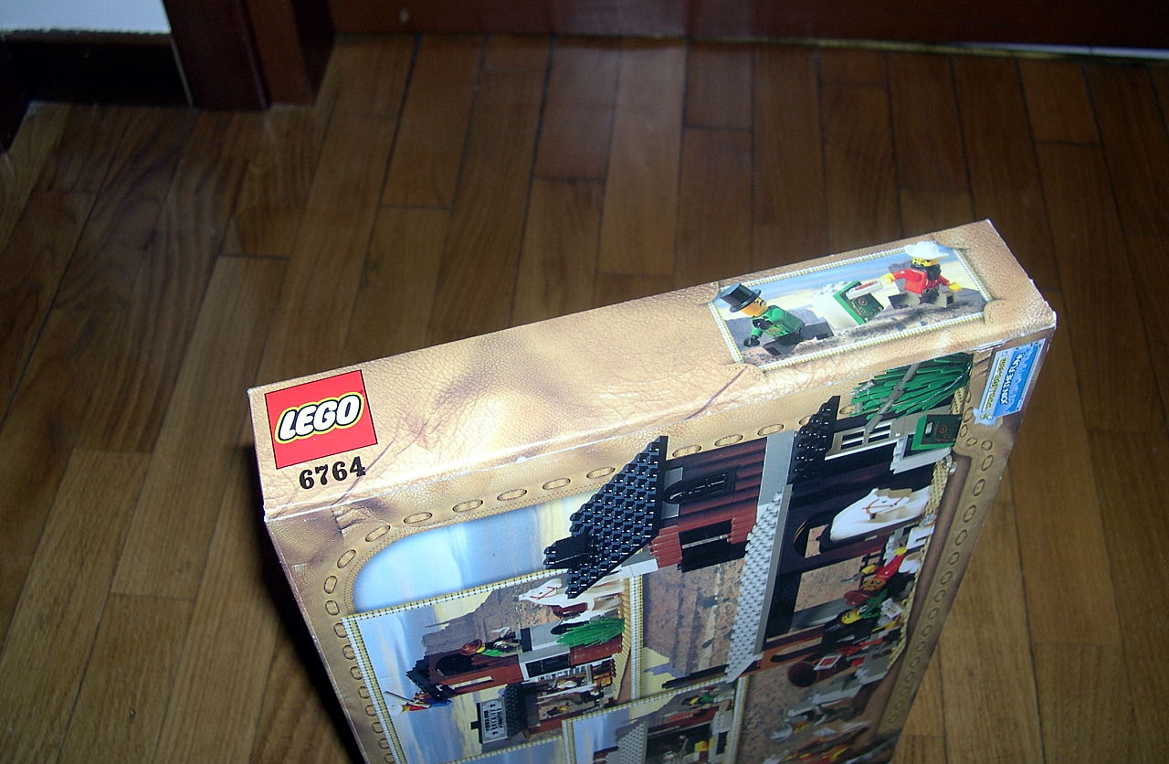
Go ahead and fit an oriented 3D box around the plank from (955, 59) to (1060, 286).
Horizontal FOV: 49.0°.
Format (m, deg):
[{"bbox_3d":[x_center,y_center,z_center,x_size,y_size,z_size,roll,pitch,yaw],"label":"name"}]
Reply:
[{"bbox_3d":[0.338,-0.171,1.041,0.057,0.015,0.266,3,54,3],"label":"plank"}]

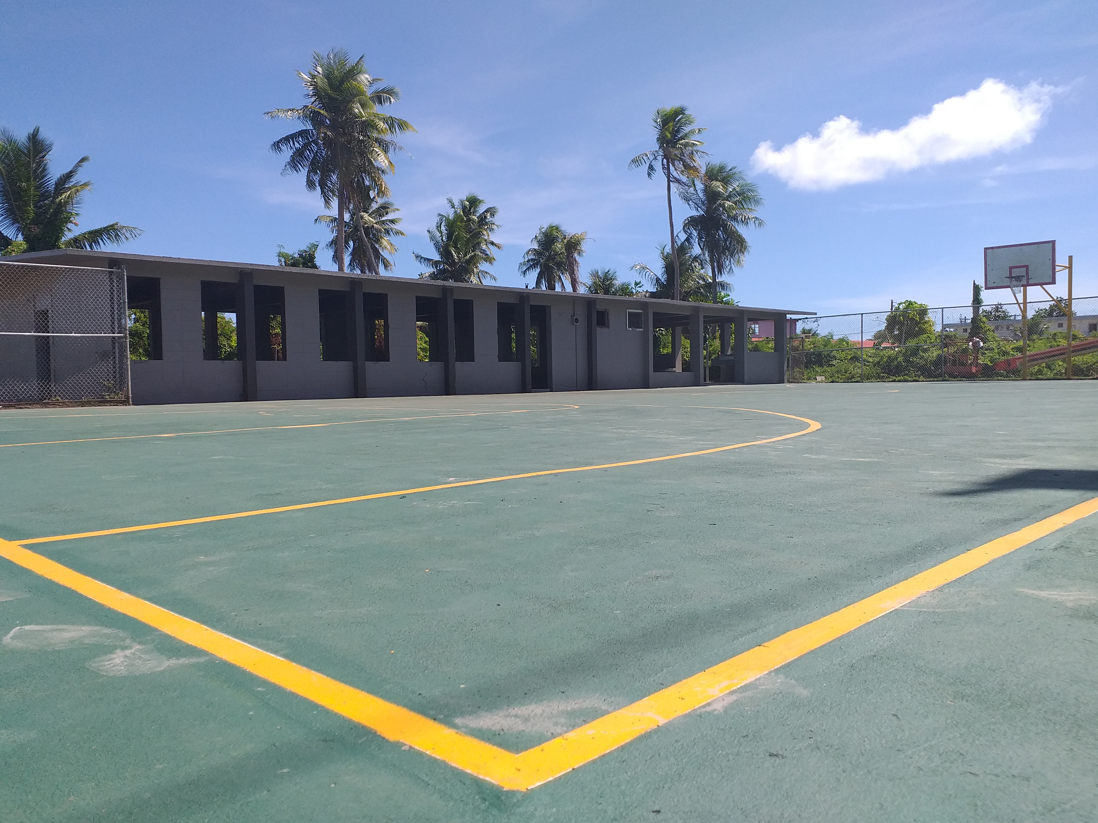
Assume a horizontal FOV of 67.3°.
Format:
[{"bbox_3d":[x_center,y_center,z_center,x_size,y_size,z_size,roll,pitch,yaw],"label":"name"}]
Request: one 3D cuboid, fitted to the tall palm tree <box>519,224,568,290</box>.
[{"bbox_3d":[0.034,-6.226,48.106,3.800,9.369,4.000,-1,2,0],"label":"tall palm tree"}]

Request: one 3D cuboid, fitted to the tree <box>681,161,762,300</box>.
[{"bbox_3d":[10.132,-8.158,48.127,4.900,12.792,4.900,-1,2,0],"label":"tree"}]

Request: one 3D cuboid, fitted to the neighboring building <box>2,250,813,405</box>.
[{"bbox_3d":[-2.037,-2.156,26.282,26.000,2.990,9.200,-3,3,-45],"label":"neighboring building"}]

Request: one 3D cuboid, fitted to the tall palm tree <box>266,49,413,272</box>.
[{"bbox_3d":[-9.321,-8.590,37.158,6.600,15.341,6.400,-1,2,0],"label":"tall palm tree"}]

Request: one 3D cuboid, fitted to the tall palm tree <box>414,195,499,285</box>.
[{"bbox_3d":[-5.254,-7.042,48.113,5.000,11.229,5.000,-1,2,0],"label":"tall palm tree"}]

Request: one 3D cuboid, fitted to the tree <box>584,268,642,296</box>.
[{"bbox_3d":[3.568,-4.777,46.092,3.300,6.478,3.300,-1,2,0],"label":"tree"}]

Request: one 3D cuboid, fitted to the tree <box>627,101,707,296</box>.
[{"bbox_3d":[6.897,-9.521,47.226,4.500,15.725,4.500,-1,2,0],"label":"tree"}]

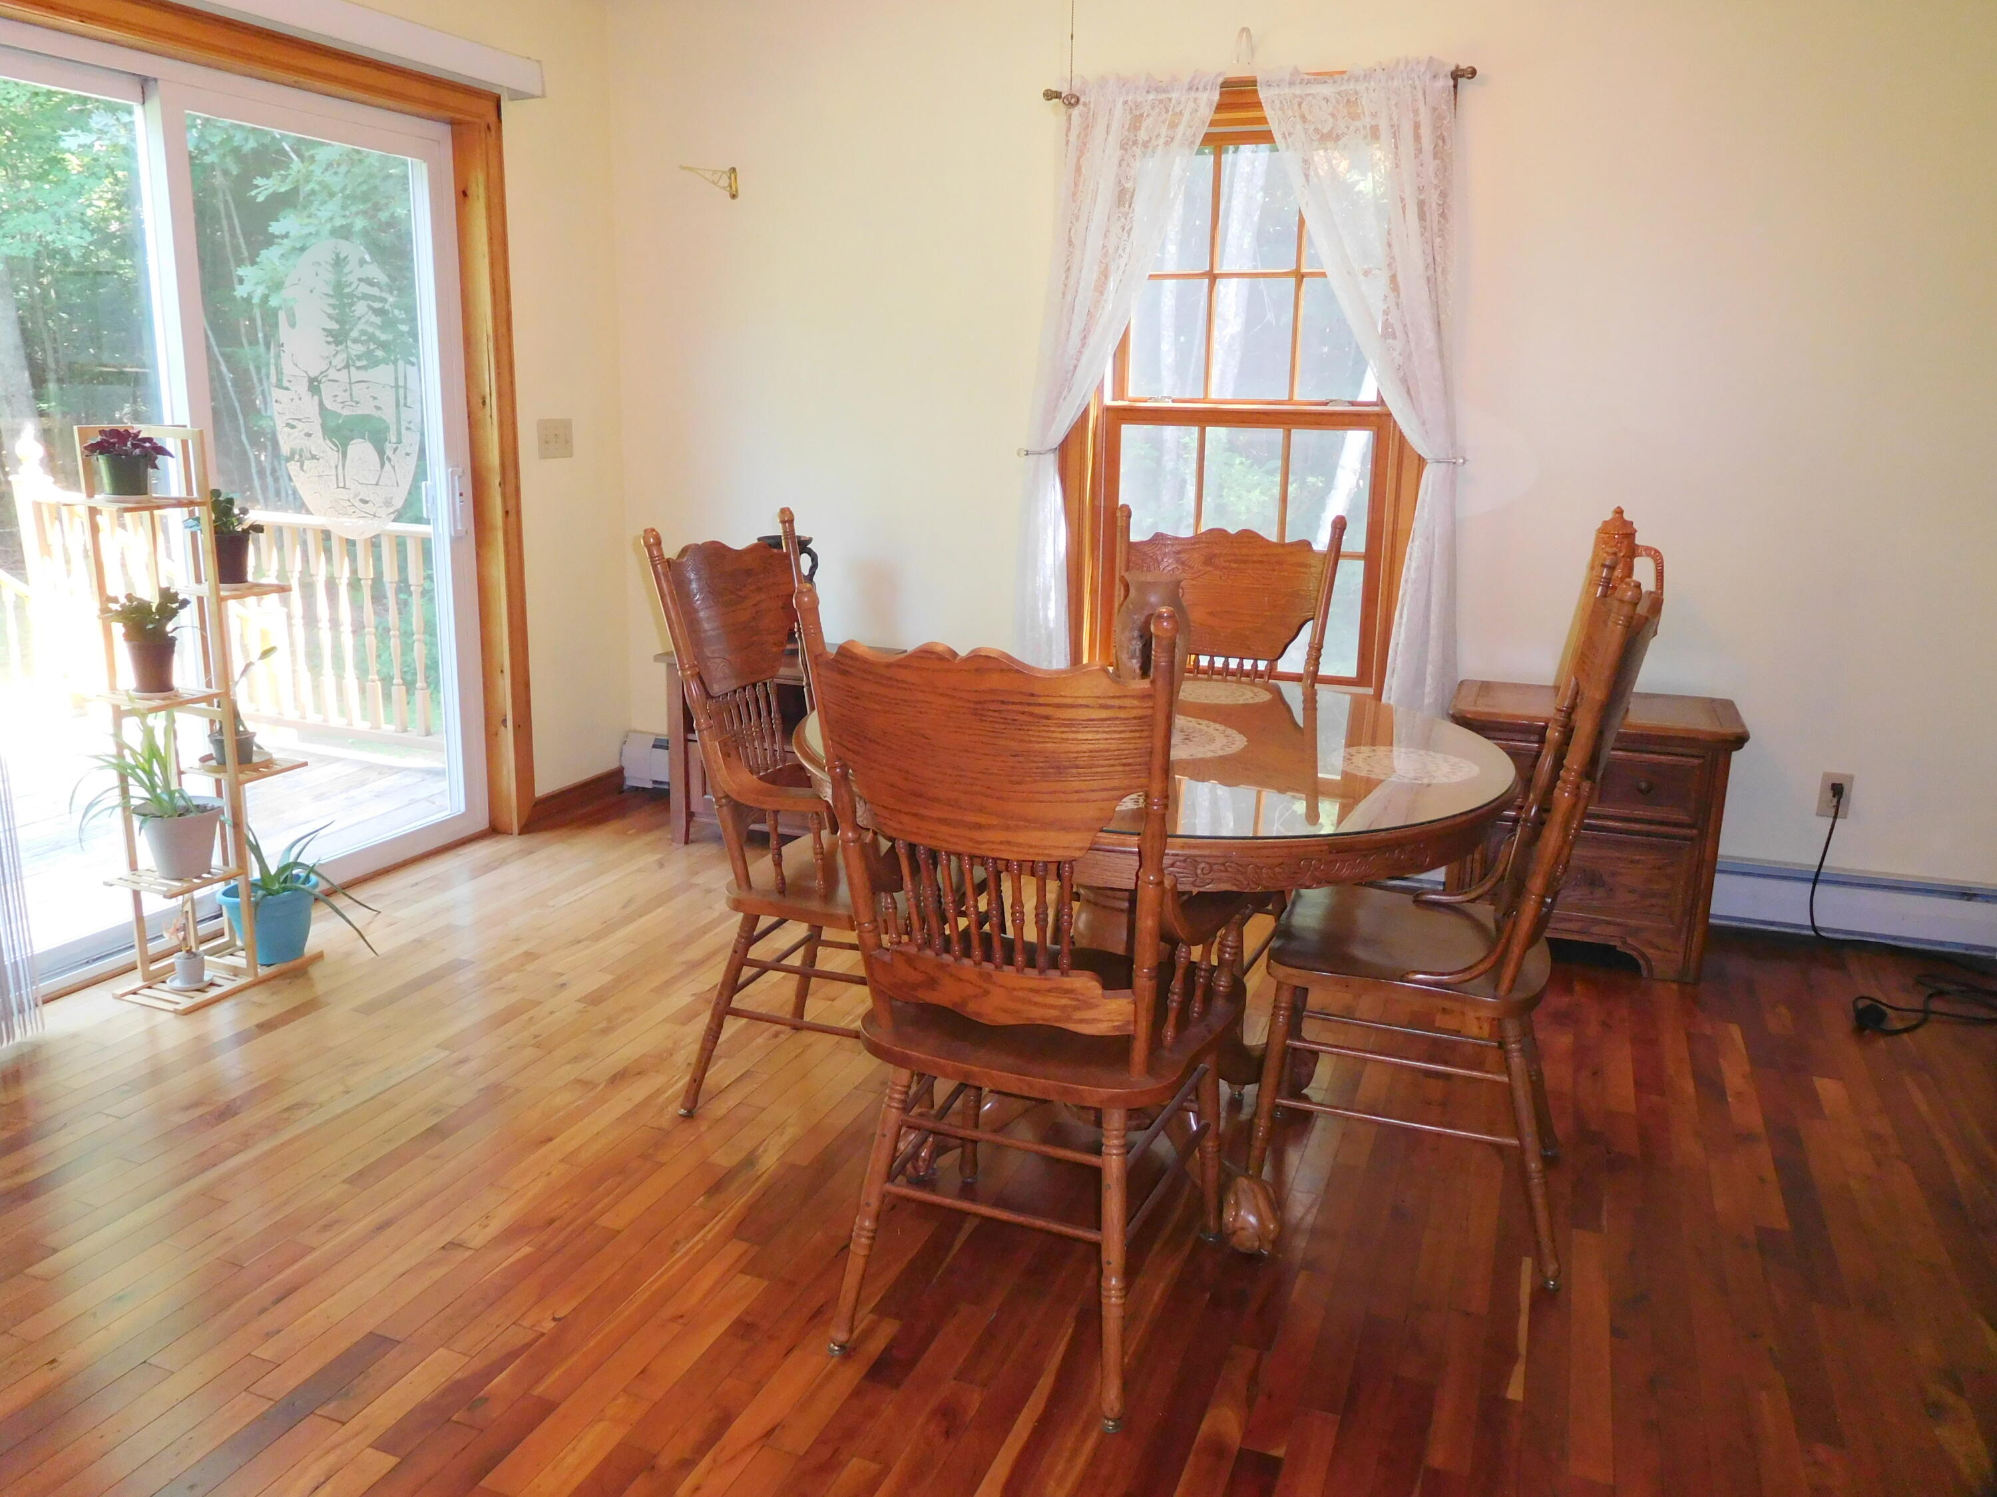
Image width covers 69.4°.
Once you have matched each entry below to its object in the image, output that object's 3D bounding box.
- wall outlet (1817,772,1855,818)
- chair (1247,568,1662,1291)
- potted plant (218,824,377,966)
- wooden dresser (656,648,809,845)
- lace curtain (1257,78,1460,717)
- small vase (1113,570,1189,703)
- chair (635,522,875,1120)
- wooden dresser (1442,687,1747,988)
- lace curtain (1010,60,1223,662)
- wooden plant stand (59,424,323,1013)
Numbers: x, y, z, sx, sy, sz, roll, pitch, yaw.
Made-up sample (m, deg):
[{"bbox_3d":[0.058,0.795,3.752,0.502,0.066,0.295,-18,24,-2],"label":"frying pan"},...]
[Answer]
[{"bbox_3d":[2.118,0.122,3.647,0.070,0.114,0.012,6,14,20],"label":"wall outlet"},{"bbox_3d":[0.720,0.229,2.352,0.550,1.078,0.500,6,14,20],"label":"chair"},{"bbox_3d":[-1.629,0.309,3.347,0.255,0.318,0.285,6,14,20],"label":"potted plant"},{"bbox_3d":[-0.641,-0.006,4.356,0.625,0.571,0.420,6,14,21],"label":"wooden dresser"},{"bbox_3d":[0.922,-0.850,3.768,0.570,1.760,0.120,6,14,21],"label":"lace curtain"},{"bbox_3d":[0.269,-0.157,2.452,0.133,0.277,0.133,6,14,21],"label":"small vase"},{"bbox_3d":[-0.278,0.132,2.694,0.575,1.093,0.520,6,14,21],"label":"chair"},{"bbox_3d":[1.443,0.197,3.575,0.630,0.613,0.420,5,14,17],"label":"wooden dresser"},{"bbox_3d":[0.315,-0.924,4.067,0.535,1.820,0.110,6,14,20],"label":"lace curtain"},{"bbox_3d":[-1.783,-0.077,3.181,0.240,1.225,0.400,6,14,21],"label":"wooden plant stand"}]

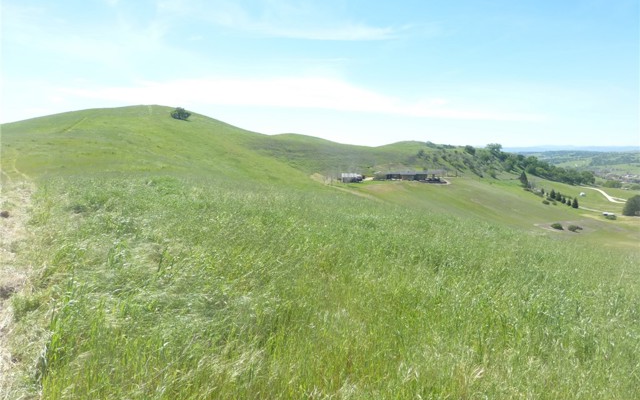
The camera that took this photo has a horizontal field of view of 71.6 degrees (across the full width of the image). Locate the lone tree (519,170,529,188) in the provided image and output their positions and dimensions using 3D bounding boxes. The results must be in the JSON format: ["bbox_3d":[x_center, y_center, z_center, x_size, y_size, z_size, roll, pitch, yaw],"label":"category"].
[{"bbox_3d":[98.608,-9.934,215.000,4.500,8.600,4.500,0,6,0],"label":"lone tree"}]

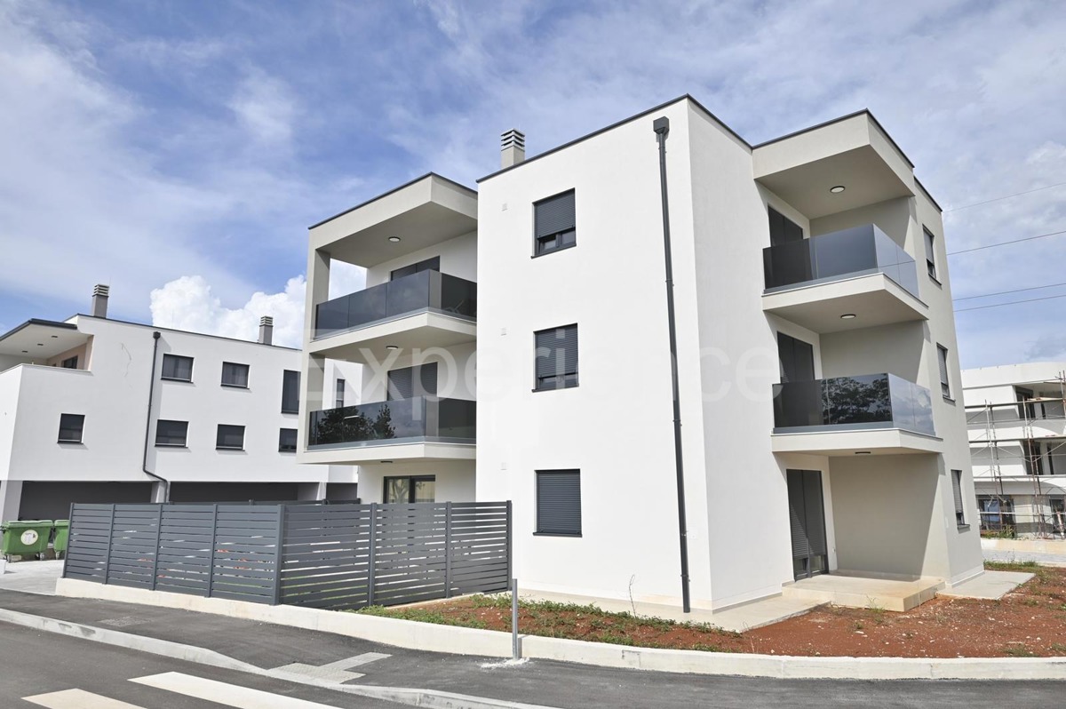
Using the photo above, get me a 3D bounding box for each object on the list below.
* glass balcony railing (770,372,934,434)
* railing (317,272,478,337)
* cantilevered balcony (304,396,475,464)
[{"bbox_3d":[6.841,1.218,15.033,2.302,1.054,3.208,-10,-14,40],"label":"glass balcony railing"},{"bbox_3d":[-3.600,-1.047,18.637,4.800,1.050,1.850,-10,-14,41],"label":"railing"},{"bbox_3d":[-3.641,2.043,18.118,5.070,1.378,1.993,-10,-14,40],"label":"cantilevered balcony"}]

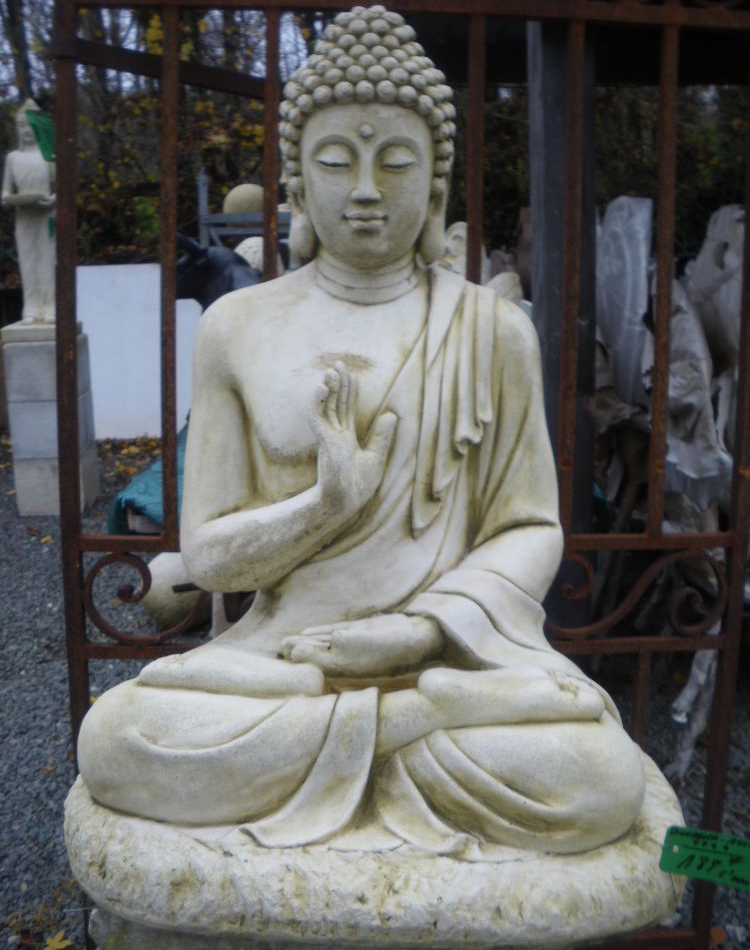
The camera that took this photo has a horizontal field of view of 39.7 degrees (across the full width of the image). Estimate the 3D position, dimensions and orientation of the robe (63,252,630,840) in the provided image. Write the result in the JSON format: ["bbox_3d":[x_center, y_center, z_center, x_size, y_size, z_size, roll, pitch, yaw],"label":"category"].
[{"bbox_3d":[-0.011,0.063,1.200,0.610,0.600,0.400,0,9,3],"label":"robe"}]

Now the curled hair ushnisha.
[{"bbox_3d":[-0.002,-0.411,1.186,0.200,0.211,0.205,0,11,6],"label":"curled hair ushnisha"}]

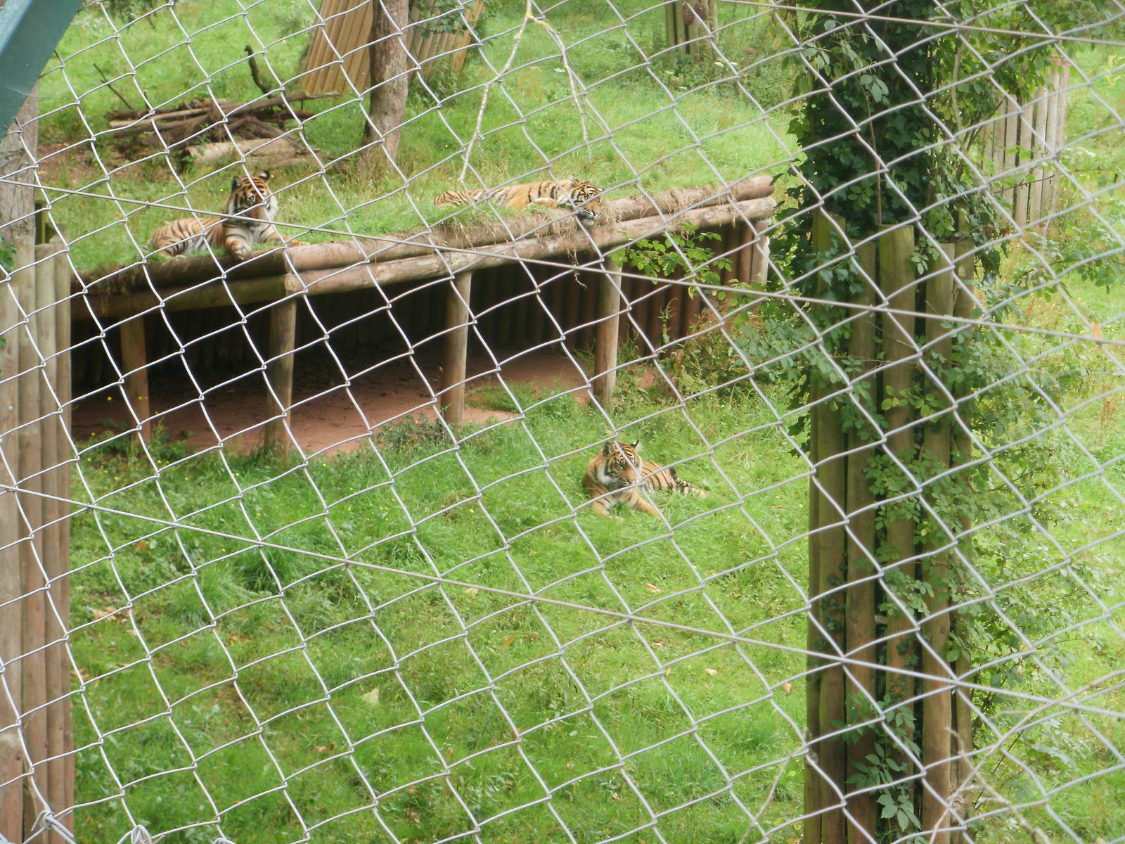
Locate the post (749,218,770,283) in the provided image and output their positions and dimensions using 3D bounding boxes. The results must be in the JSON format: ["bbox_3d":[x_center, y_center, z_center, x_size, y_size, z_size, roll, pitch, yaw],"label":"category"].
[{"bbox_3d":[1.650,-1.123,27.355,0.170,1.200,0.170,-8,17,-29],"label":"post"}]

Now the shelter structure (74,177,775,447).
[{"bbox_3d":[-1.744,-1.044,26.237,6.300,1.610,3.000,-8,18,-31],"label":"shelter structure"}]

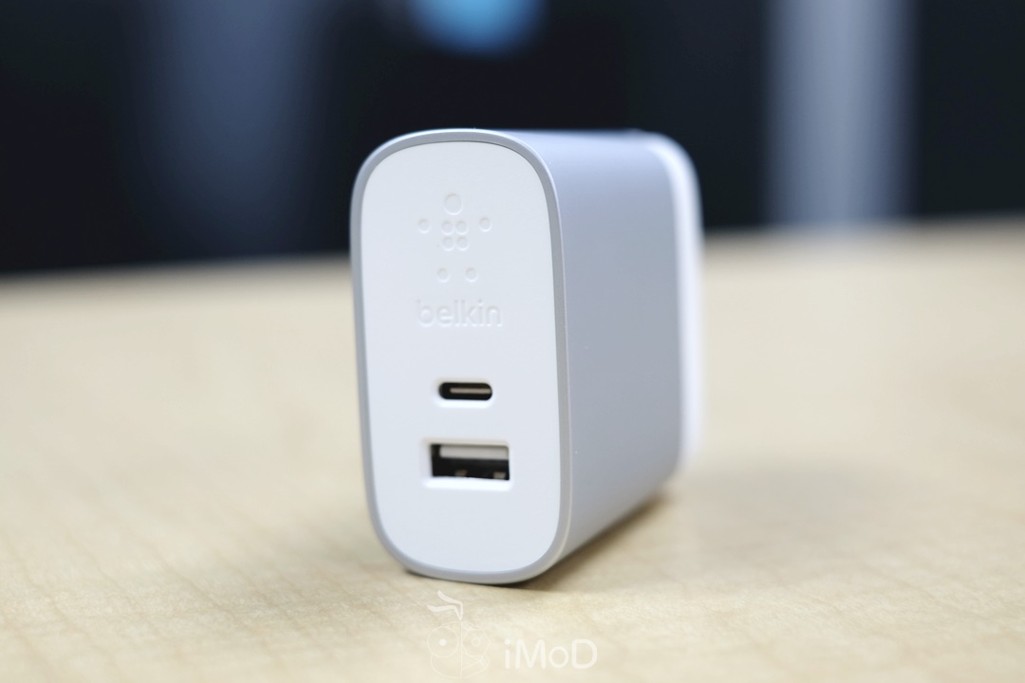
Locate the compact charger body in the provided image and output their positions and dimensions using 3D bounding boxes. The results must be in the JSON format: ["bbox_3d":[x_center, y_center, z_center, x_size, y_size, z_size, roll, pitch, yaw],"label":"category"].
[{"bbox_3d":[0.005,-0.001,0.249,0.034,0.067,0.066,1,8,24],"label":"compact charger body"}]

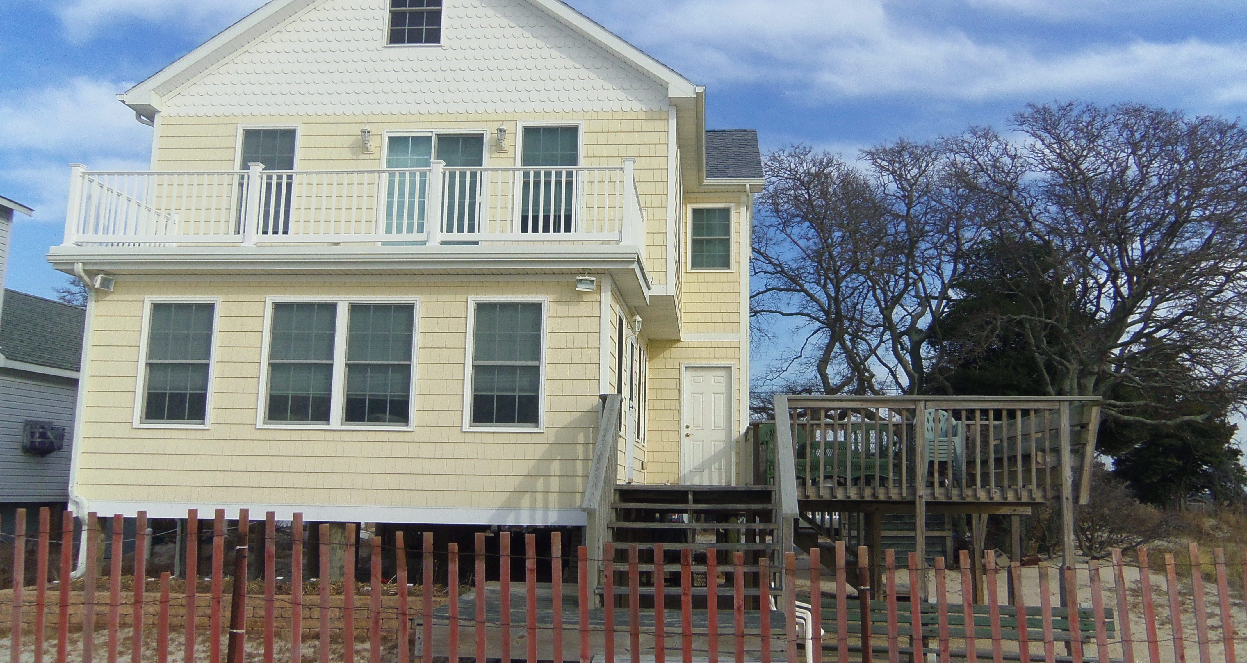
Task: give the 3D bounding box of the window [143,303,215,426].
[{"bbox_3d":[-5.183,0.370,11.742,0.782,1.424,0.100,0,-8,5],"label":"window"}]

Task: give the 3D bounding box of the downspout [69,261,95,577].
[{"bbox_3d":[-6.180,0.963,11.443,0.280,3.500,0.400,0,-9,4],"label":"downspout"}]

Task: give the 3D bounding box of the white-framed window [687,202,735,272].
[{"bbox_3d":[1.533,-1.634,17.613,0.820,1.210,0.100,0,-9,4],"label":"white-framed window"}]

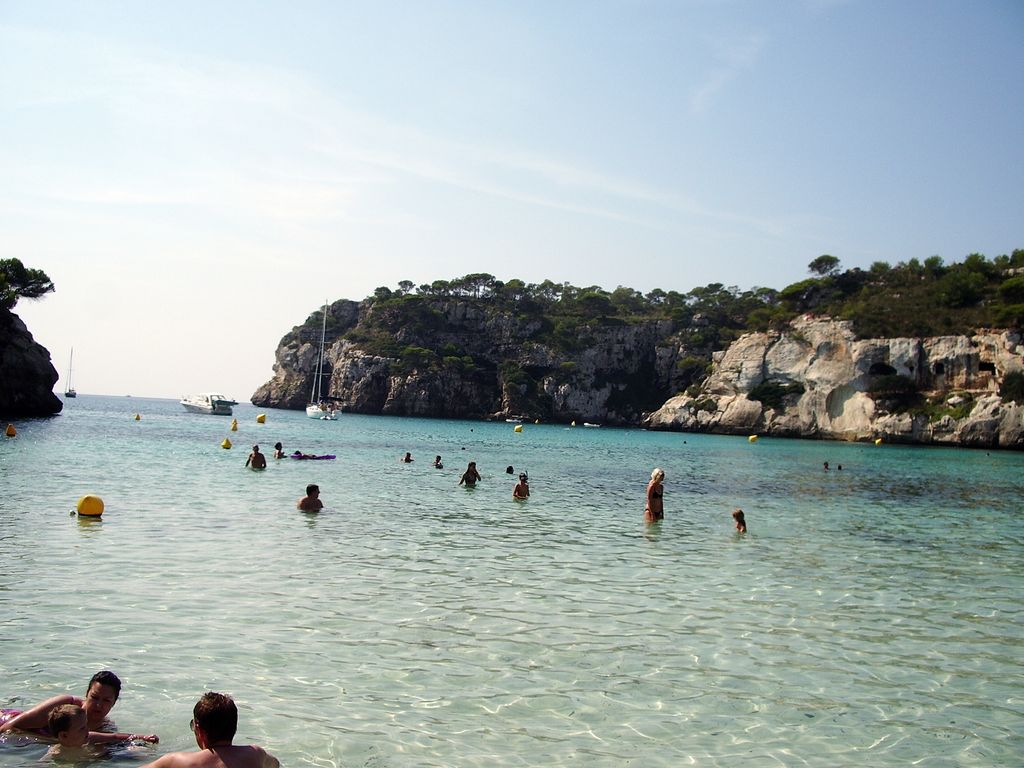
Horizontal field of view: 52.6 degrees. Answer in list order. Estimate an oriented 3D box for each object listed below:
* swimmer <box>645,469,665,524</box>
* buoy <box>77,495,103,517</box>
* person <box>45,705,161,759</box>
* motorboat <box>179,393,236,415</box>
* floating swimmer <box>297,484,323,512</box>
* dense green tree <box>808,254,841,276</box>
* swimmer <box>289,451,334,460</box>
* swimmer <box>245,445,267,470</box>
[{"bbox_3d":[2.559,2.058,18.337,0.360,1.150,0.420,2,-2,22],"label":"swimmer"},{"bbox_3d":[-6.104,1.768,15.035,0.400,0.350,0.400,4,-2,-22],"label":"buoy"},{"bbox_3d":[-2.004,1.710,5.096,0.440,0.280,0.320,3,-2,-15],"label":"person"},{"bbox_3d":[-39.028,2.535,132.616,8.300,2.800,3.000,2,-2,36],"label":"motorboat"},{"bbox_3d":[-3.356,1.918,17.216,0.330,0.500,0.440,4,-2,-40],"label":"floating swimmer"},{"bbox_3d":[75.454,-28.612,250.000,7.600,5.400,7.000,2,-2,17],"label":"dense green tree"},{"bbox_3d":[-6.539,2.331,34.064,0.620,0.320,1.750,1,-2,40],"label":"swimmer"},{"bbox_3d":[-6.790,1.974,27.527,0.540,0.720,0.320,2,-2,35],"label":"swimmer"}]

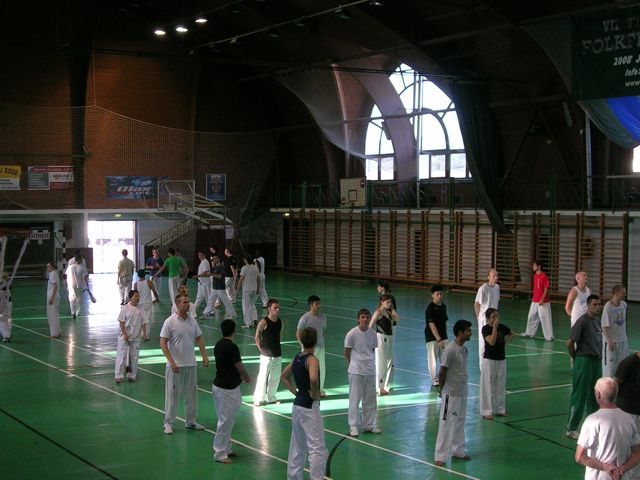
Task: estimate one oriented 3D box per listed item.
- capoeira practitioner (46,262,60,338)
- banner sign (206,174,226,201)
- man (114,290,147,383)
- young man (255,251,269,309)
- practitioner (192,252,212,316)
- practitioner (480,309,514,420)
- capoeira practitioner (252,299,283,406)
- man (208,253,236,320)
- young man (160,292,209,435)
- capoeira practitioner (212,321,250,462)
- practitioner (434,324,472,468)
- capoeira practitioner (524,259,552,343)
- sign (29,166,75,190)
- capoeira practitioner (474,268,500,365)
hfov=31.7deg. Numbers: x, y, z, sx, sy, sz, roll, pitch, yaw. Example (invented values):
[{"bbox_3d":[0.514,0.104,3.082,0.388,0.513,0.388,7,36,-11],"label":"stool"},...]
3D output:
[{"bbox_3d":[-6.192,1.388,26.227,0.340,1.732,0.480,-1,2,-18],"label":"capoeira practitioner"},{"bbox_3d":[-4.953,-2.515,53.916,1.032,1.247,0.050,-2,2,-31],"label":"banner sign"},{"bbox_3d":[-3.403,1.698,20.109,0.560,1.640,0.380,-1,2,-12],"label":"man"},{"bbox_3d":[-1.774,1.159,33.890,0.450,1.701,0.500,0,2,-15],"label":"young man"},{"bbox_3d":[-3.256,1.185,31.311,0.620,1.760,0.520,-2,2,-31],"label":"practitioner"},{"bbox_3d":[2.609,1.807,16.625,0.550,1.599,0.400,-1,2,-6],"label":"practitioner"},{"bbox_3d":[-0.830,1.759,17.832,0.500,1.656,0.400,-2,2,-30],"label":"capoeira practitioner"},{"bbox_3d":[-2.753,1.287,31.365,0.850,1.686,0.550,0,2,6],"label":"man"},{"bbox_3d":[-1.880,1.673,15.572,0.610,1.900,0.430,-2,2,-31],"label":"young man"},{"bbox_3d":[-1.105,1.843,13.871,0.400,1.750,0.460,-2,3,-44],"label":"capoeira practitioner"},{"bbox_3d":[1.614,1.810,13.591,0.420,1.720,0.480,2,3,42],"label":"practitioner"},{"bbox_3d":[5.069,1.394,26.165,0.600,1.733,0.650,-2,2,-37],"label":"capoeira practitioner"},{"bbox_3d":[-11.783,-2.699,49.493,2.070,1.050,0.040,-1,2,-30],"label":"sign"},{"bbox_3d":[3.061,1.475,20.395,0.520,1.930,0.330,-1,2,-35],"label":"capoeira practitioner"}]

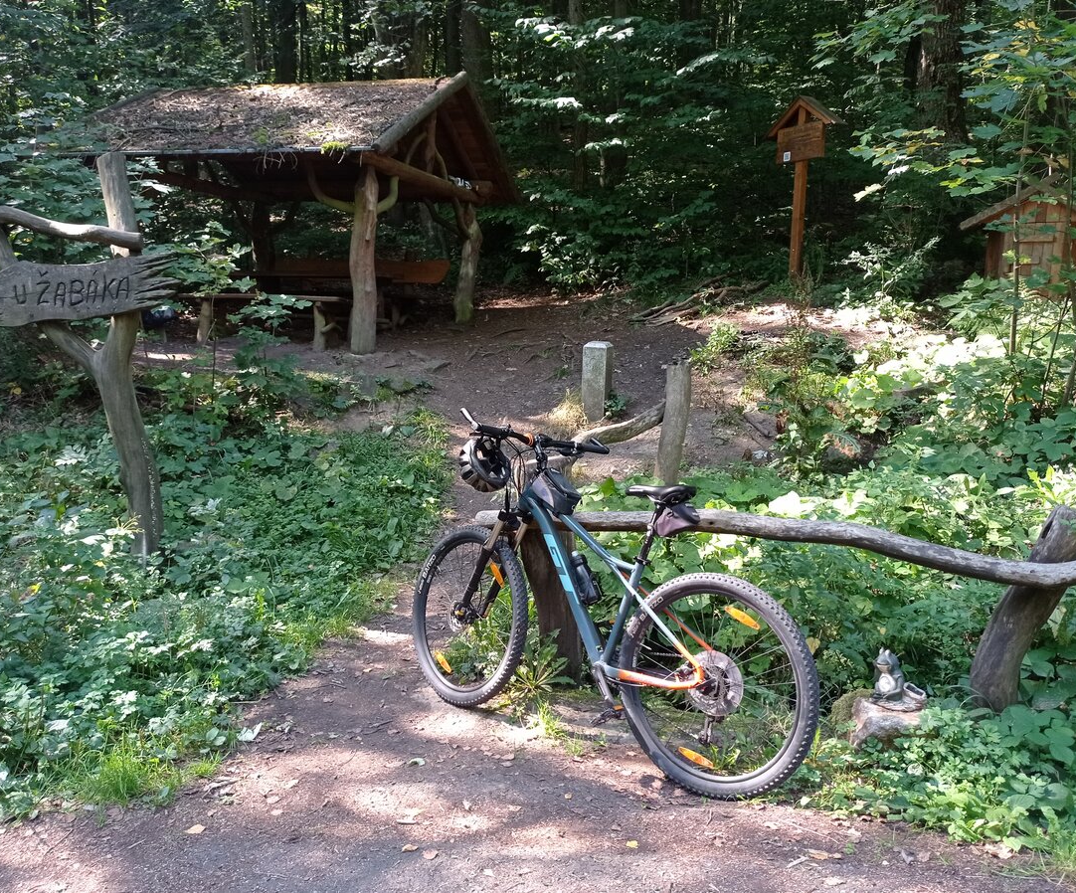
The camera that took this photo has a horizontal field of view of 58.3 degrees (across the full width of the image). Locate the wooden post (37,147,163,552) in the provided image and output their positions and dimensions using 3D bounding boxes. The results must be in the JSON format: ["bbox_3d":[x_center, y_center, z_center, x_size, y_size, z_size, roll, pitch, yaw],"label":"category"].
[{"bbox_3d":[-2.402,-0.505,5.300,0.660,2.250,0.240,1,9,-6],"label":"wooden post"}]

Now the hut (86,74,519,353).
[{"bbox_3d":[-2.847,-2.827,11.569,4.050,3.100,4.400,4,9,15],"label":"hut"}]

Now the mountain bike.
[{"bbox_3d":[0.167,0.523,3.576,1.900,1.160,0.740,6,0,42],"label":"mountain bike"}]

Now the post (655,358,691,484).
[{"bbox_3d":[0.802,-0.129,5.740,0.150,0.790,0.150,5,9,5],"label":"post"}]

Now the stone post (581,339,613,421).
[{"bbox_3d":[0.431,-0.485,7.080,0.180,0.600,0.180,4,9,17],"label":"stone post"}]

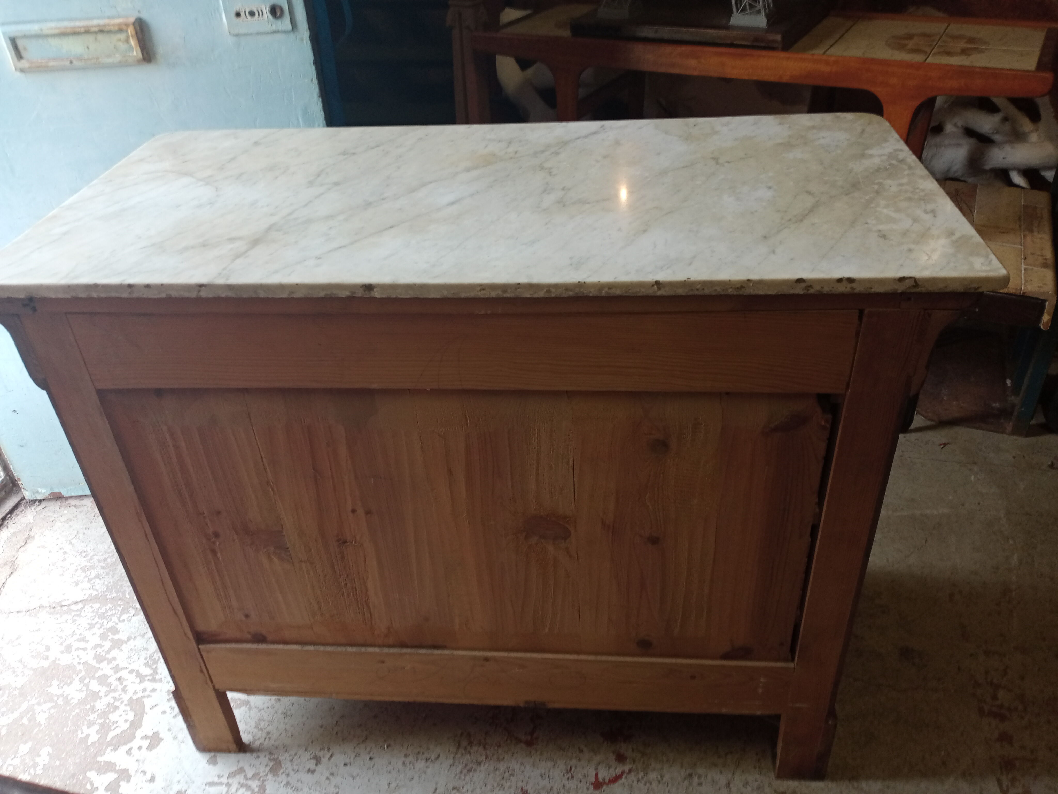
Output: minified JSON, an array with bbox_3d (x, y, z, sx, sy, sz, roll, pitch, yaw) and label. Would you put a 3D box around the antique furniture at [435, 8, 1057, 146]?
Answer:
[{"bbox_3d":[0.552,-0.707,2.180,1.280,0.440,0.470,15,38,26],"label":"antique furniture"}]

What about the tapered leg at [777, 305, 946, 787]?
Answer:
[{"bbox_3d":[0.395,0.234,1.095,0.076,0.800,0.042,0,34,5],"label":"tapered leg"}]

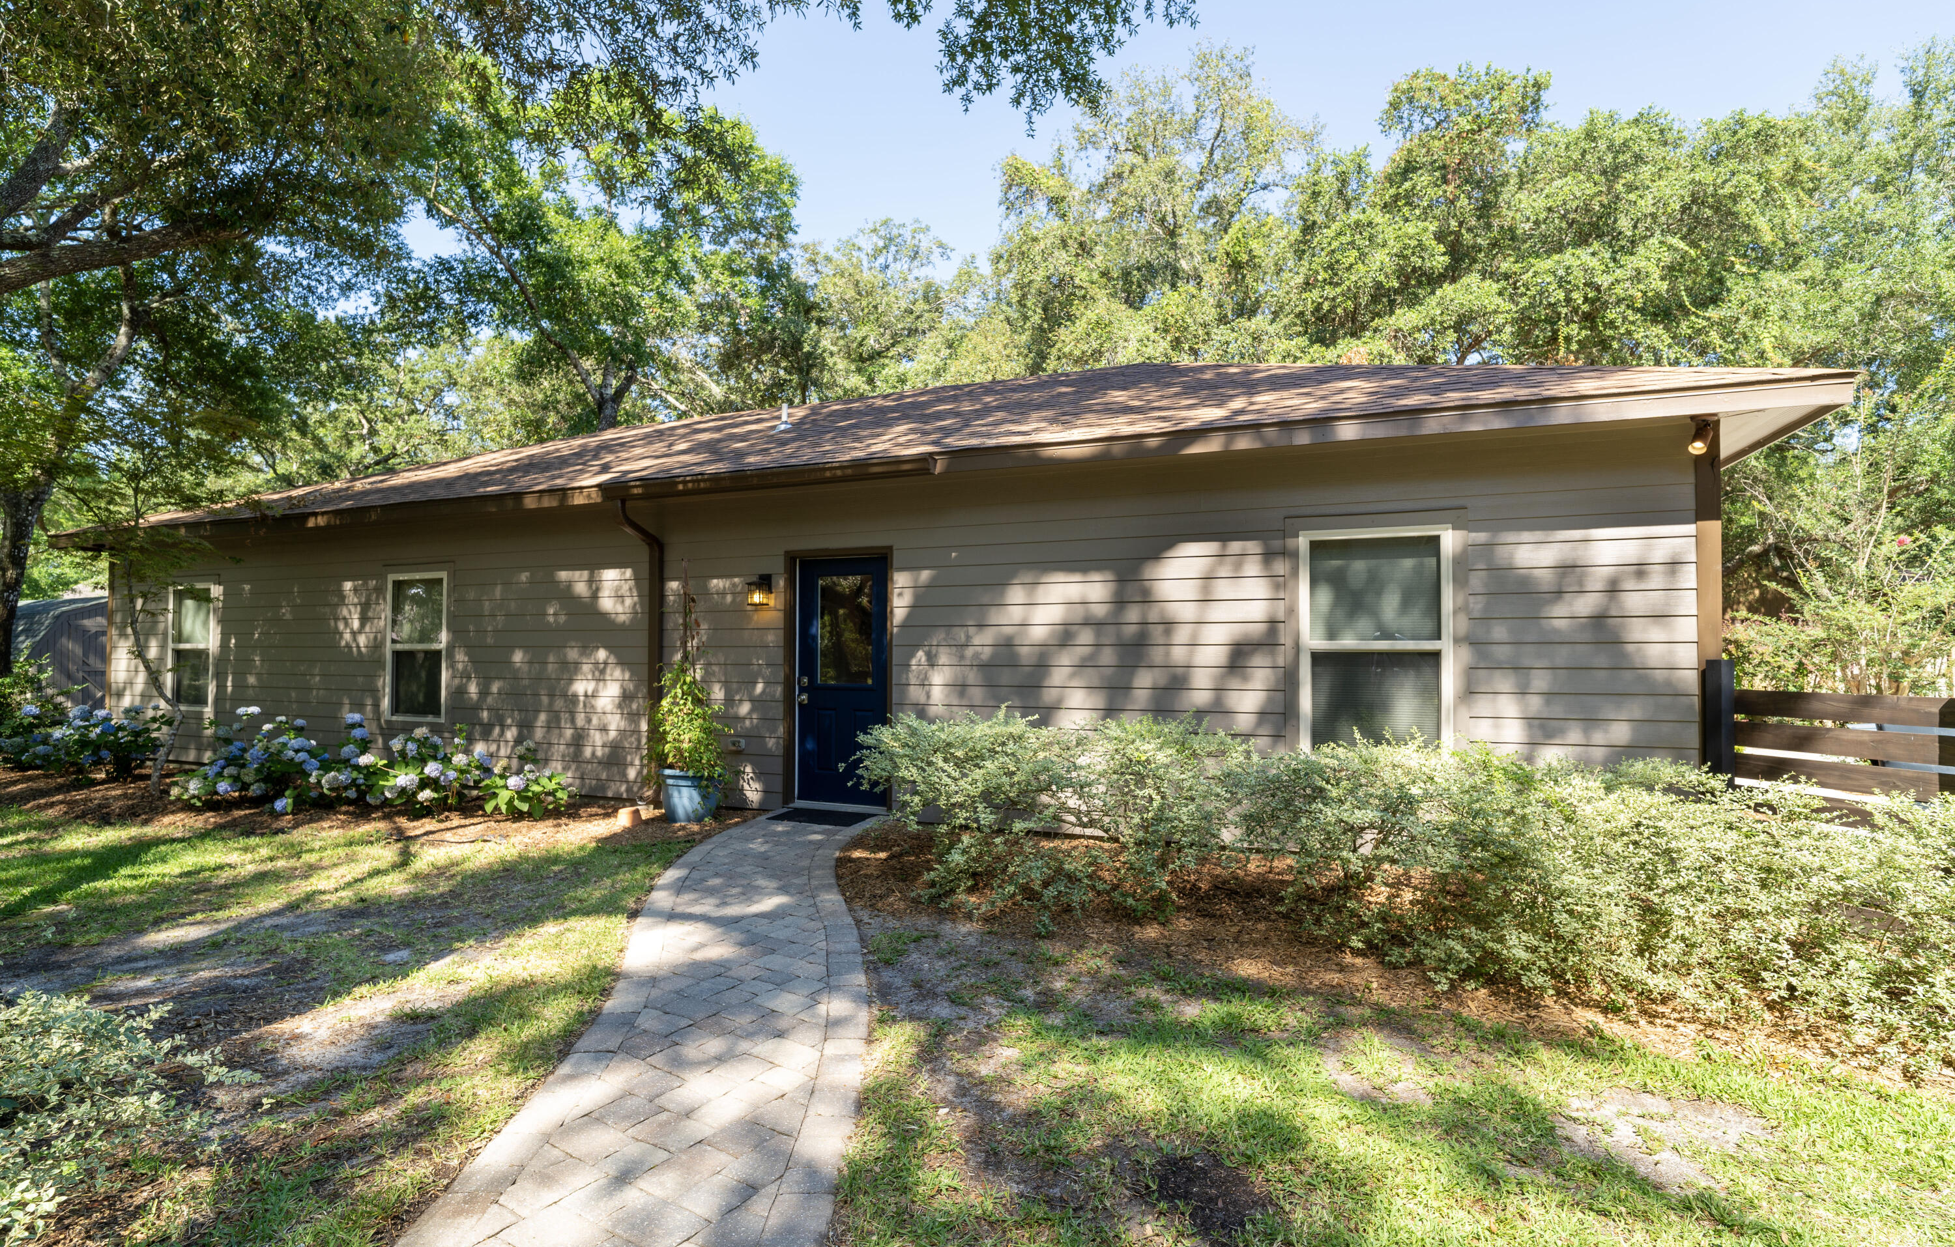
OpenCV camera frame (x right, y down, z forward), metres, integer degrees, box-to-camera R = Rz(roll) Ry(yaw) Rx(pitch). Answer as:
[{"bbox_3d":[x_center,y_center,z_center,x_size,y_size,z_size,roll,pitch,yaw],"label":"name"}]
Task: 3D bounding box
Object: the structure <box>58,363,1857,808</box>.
[{"bbox_3d":[-1.873,-0.644,11.792,17.270,4.810,9.000,-1,-2,22],"label":"structure"}]

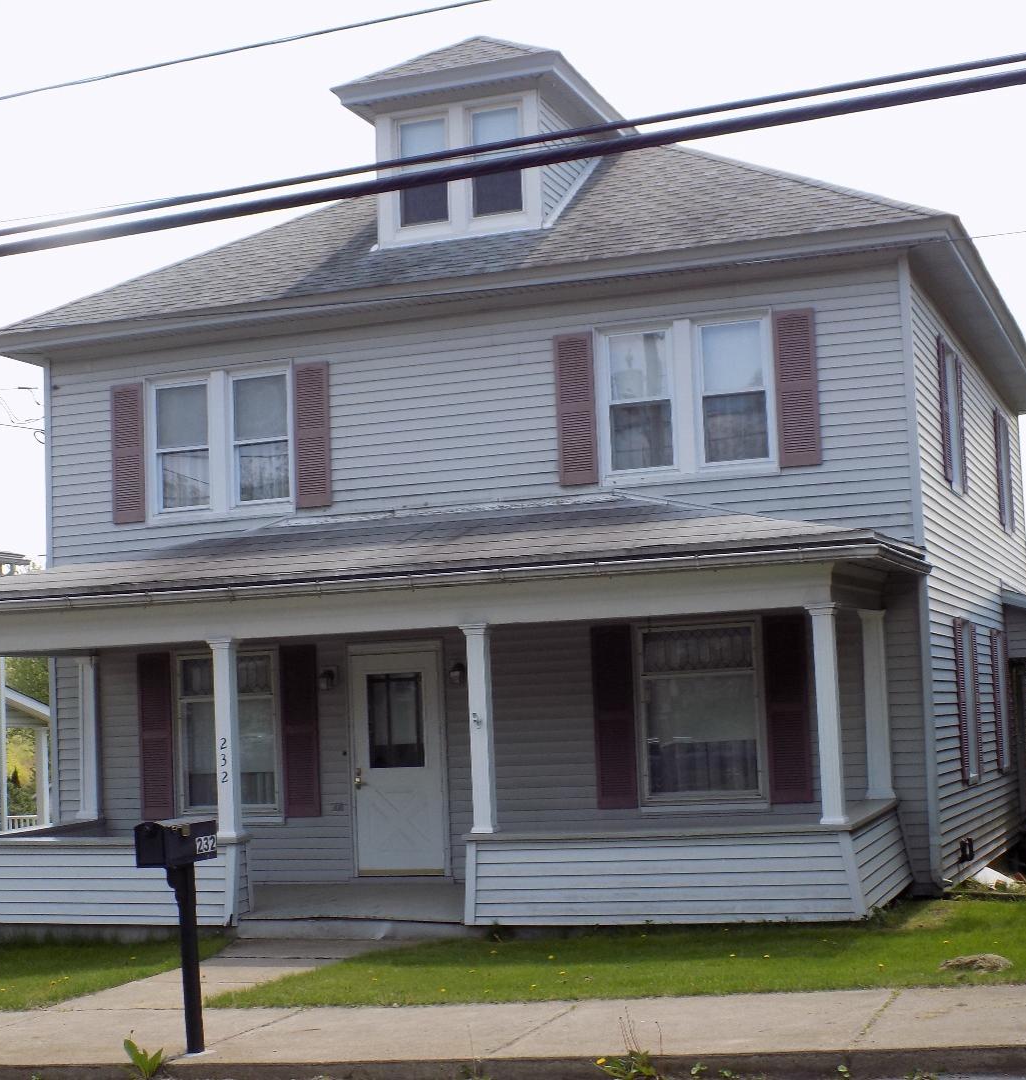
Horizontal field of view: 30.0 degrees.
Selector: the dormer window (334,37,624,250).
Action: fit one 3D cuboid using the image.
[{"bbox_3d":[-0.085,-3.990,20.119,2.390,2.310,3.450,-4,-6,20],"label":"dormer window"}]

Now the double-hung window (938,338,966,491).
[{"bbox_3d":[4.357,-1.169,18.831,0.120,1.420,1.650,-4,-6,20],"label":"double-hung window"}]

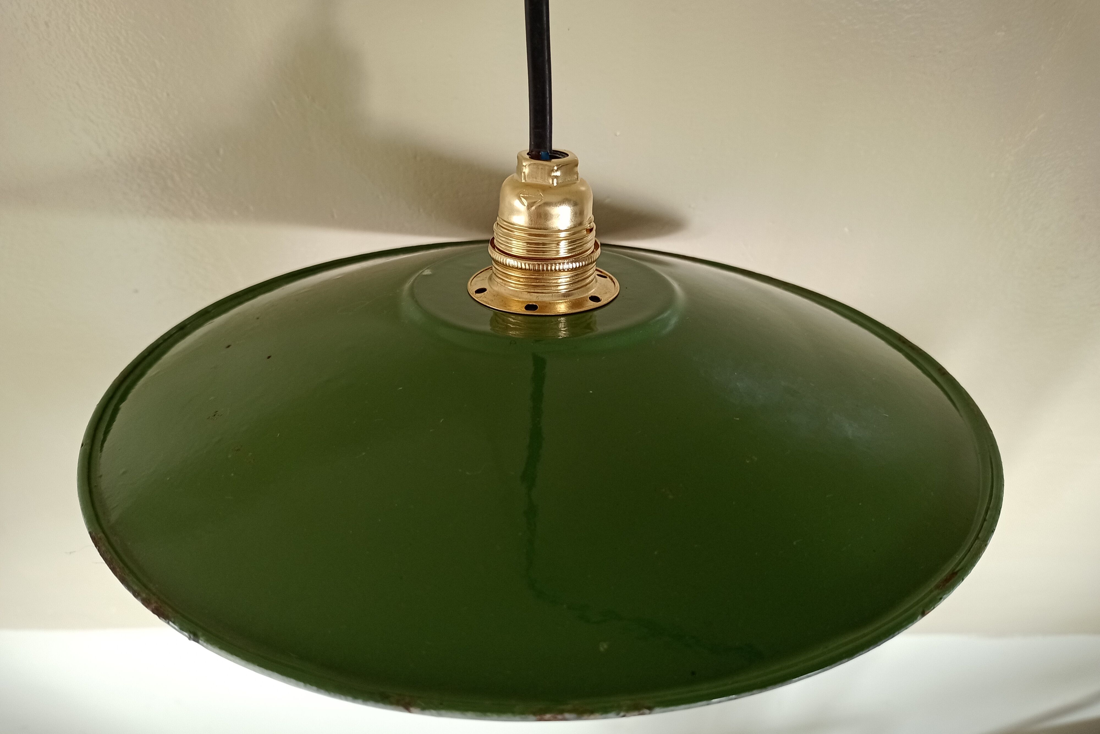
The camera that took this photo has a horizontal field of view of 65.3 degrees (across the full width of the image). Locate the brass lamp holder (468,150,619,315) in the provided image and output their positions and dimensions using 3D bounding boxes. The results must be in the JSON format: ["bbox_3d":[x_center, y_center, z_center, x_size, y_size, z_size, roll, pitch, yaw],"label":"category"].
[{"bbox_3d":[-0.001,-0.037,0.237,0.043,0.041,0.043,2,28,0],"label":"brass lamp holder"}]

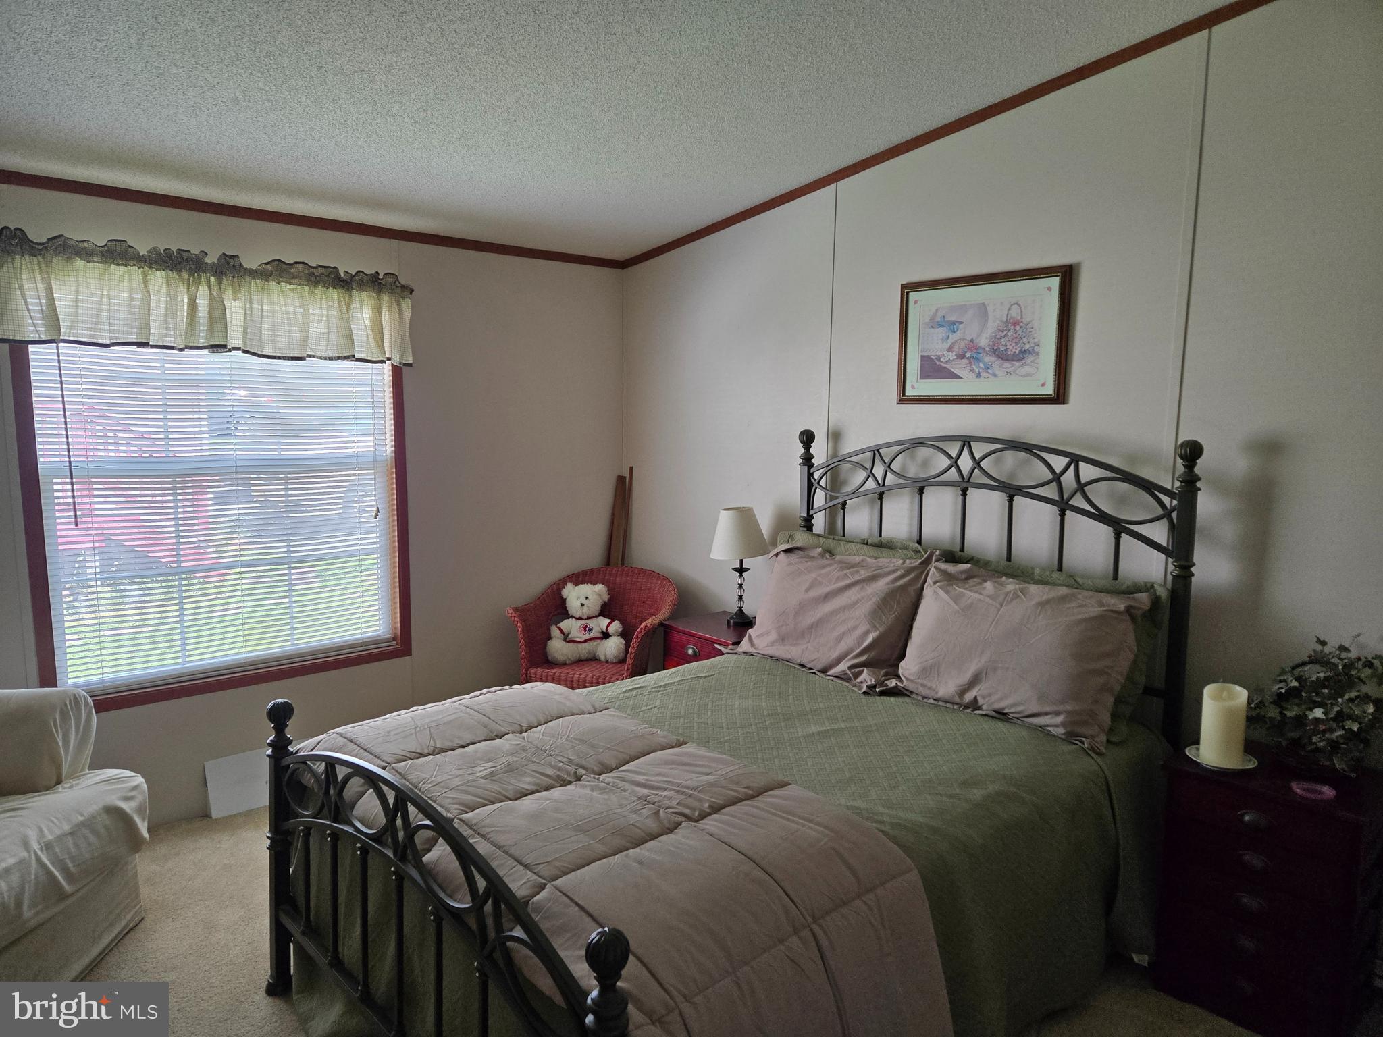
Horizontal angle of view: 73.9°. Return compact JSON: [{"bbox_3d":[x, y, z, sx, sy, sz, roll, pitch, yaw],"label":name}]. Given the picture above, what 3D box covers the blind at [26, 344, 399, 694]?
[{"bbox_3d":[-1.584,-0.114,3.212,1.140,1.325,0.040,-6,10,-42],"label":"blind"}]

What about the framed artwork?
[{"bbox_3d":[0.910,-0.570,2.939,0.025,0.405,0.597,-6,10,-42],"label":"framed artwork"}]

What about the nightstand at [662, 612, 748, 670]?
[{"bbox_3d":[0.137,0.726,3.680,0.335,0.603,0.440,-5,9,-38],"label":"nightstand"}]

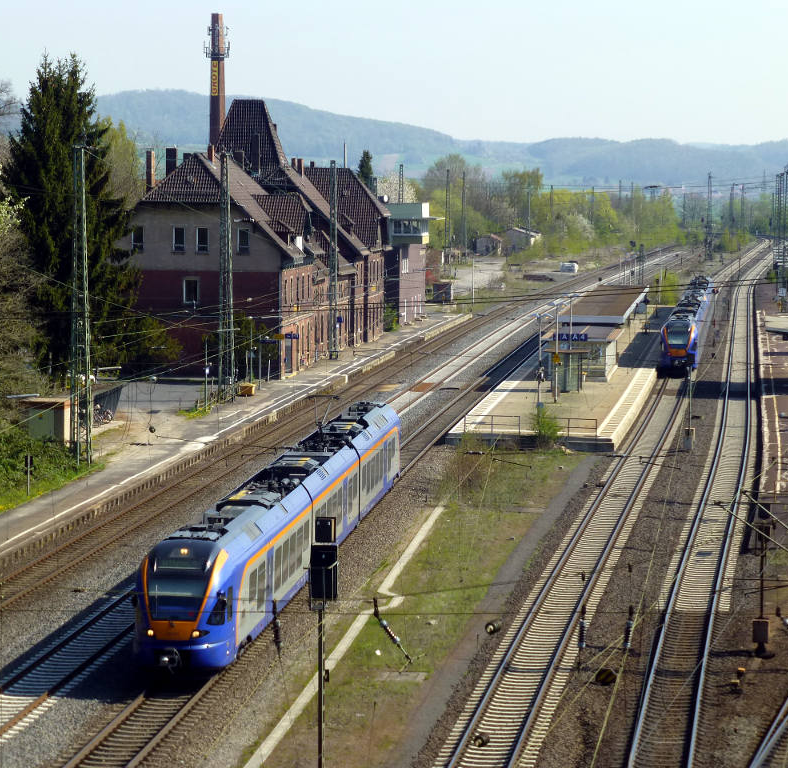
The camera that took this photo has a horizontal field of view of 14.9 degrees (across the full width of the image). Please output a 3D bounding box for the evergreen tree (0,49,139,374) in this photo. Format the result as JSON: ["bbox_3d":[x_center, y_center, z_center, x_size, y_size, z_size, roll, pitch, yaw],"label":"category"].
[{"bbox_3d":[-21.872,-11.122,204.000,8.800,22.200,8.800,0,4,0],"label":"evergreen tree"}]

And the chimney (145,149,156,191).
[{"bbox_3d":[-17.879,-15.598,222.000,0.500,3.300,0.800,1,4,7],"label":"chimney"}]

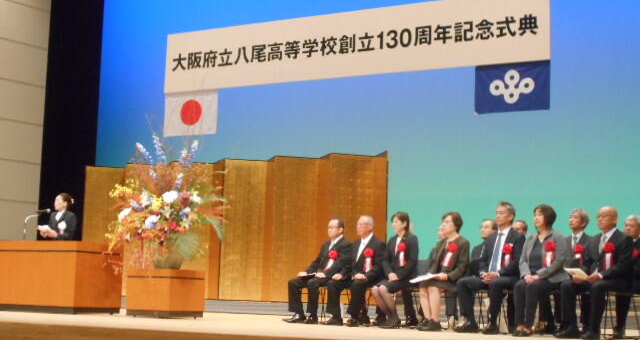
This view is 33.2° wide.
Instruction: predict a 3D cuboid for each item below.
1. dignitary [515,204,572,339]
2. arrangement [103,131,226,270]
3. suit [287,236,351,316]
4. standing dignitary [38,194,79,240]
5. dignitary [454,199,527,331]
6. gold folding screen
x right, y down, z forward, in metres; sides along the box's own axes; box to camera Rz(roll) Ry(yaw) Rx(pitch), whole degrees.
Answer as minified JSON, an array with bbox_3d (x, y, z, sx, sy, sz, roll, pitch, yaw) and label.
[{"bbox_3d":[2.137,0.983,10.532,0.510,1.270,0.740,-4,-8,42],"label":"dignitary"},{"bbox_3d":[-1.952,0.398,13.550,1.400,1.720,1.150,-2,-7,30],"label":"arrangement"},{"bbox_3d":[0.055,1.227,12.430,0.560,0.940,0.700,-4,-8,42],"label":"suit"},{"bbox_3d":[-3.782,1.169,15.654,0.500,1.640,0.420,-3,-8,33],"label":"standing dignitary"},{"bbox_3d":[1.752,0.980,10.865,0.570,1.330,0.800,-4,-8,42],"label":"dignitary"},{"bbox_3d":[-1.528,0.996,17.952,6.200,2.330,0.500,-2,-8,30],"label":"gold folding screen"}]

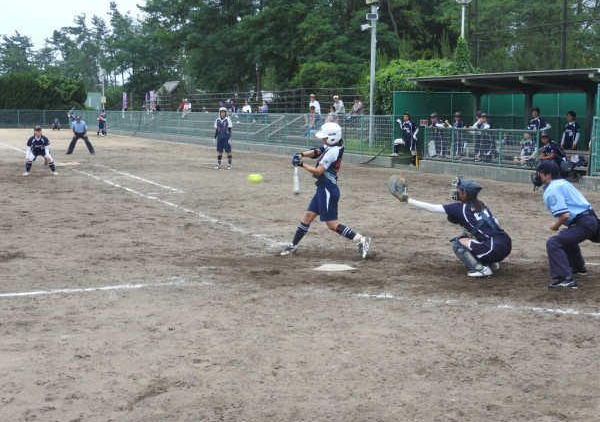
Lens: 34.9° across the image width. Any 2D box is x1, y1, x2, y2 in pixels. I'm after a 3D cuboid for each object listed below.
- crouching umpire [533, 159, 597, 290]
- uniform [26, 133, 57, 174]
[{"bbox_3d":[2.746,0.099,9.765,0.780,1.240,0.780,3,7,21],"label":"crouching umpire"},{"bbox_3d":[-6.480,-1.460,23.845,0.840,1.060,0.560,-2,7,-20],"label":"uniform"}]

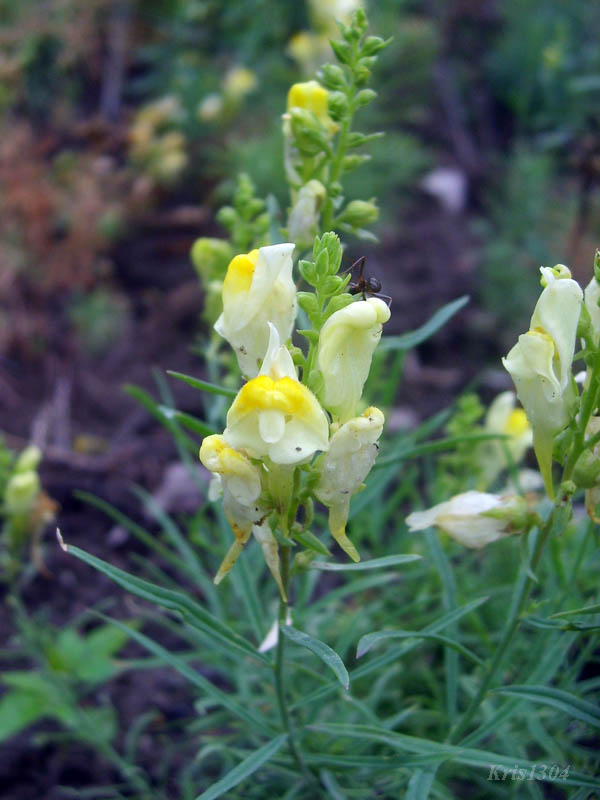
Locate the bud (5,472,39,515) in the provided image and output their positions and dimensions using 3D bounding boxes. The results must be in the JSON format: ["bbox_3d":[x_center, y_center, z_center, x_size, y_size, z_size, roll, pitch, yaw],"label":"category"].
[{"bbox_3d":[-0.093,0.031,0.270,0.012,0.015,0.012,0,25,0],"label":"bud"}]

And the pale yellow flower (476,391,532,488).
[{"bbox_3d":[0.062,0.012,0.244,0.015,0.031,0.016,22,27,32],"label":"pale yellow flower"}]

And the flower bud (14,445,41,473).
[{"bbox_3d":[-0.092,0.020,0.275,0.009,0.011,0.009,16,23,0],"label":"flower bud"}]

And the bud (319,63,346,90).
[{"bbox_3d":[0.008,-0.077,0.192,0.007,0.007,0.007,-19,22,0],"label":"bud"}]

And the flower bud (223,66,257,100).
[{"bbox_3d":[-0.033,-0.171,0.436,0.017,0.019,0.017,0,25,0],"label":"flower bud"}]

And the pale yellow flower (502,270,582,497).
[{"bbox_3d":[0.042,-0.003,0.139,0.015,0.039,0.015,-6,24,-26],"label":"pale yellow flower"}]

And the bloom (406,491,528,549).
[{"bbox_3d":[0.031,0.022,0.148,0.023,0.010,0.010,0,0,-12],"label":"bloom"}]

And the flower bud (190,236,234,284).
[{"bbox_3d":[-0.022,-0.036,0.208,0.011,0.013,0.011,0,25,0],"label":"flower bud"}]

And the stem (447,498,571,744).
[{"bbox_3d":[0.040,0.042,0.156,0.004,0.062,0.004,12,25,-6],"label":"stem"}]

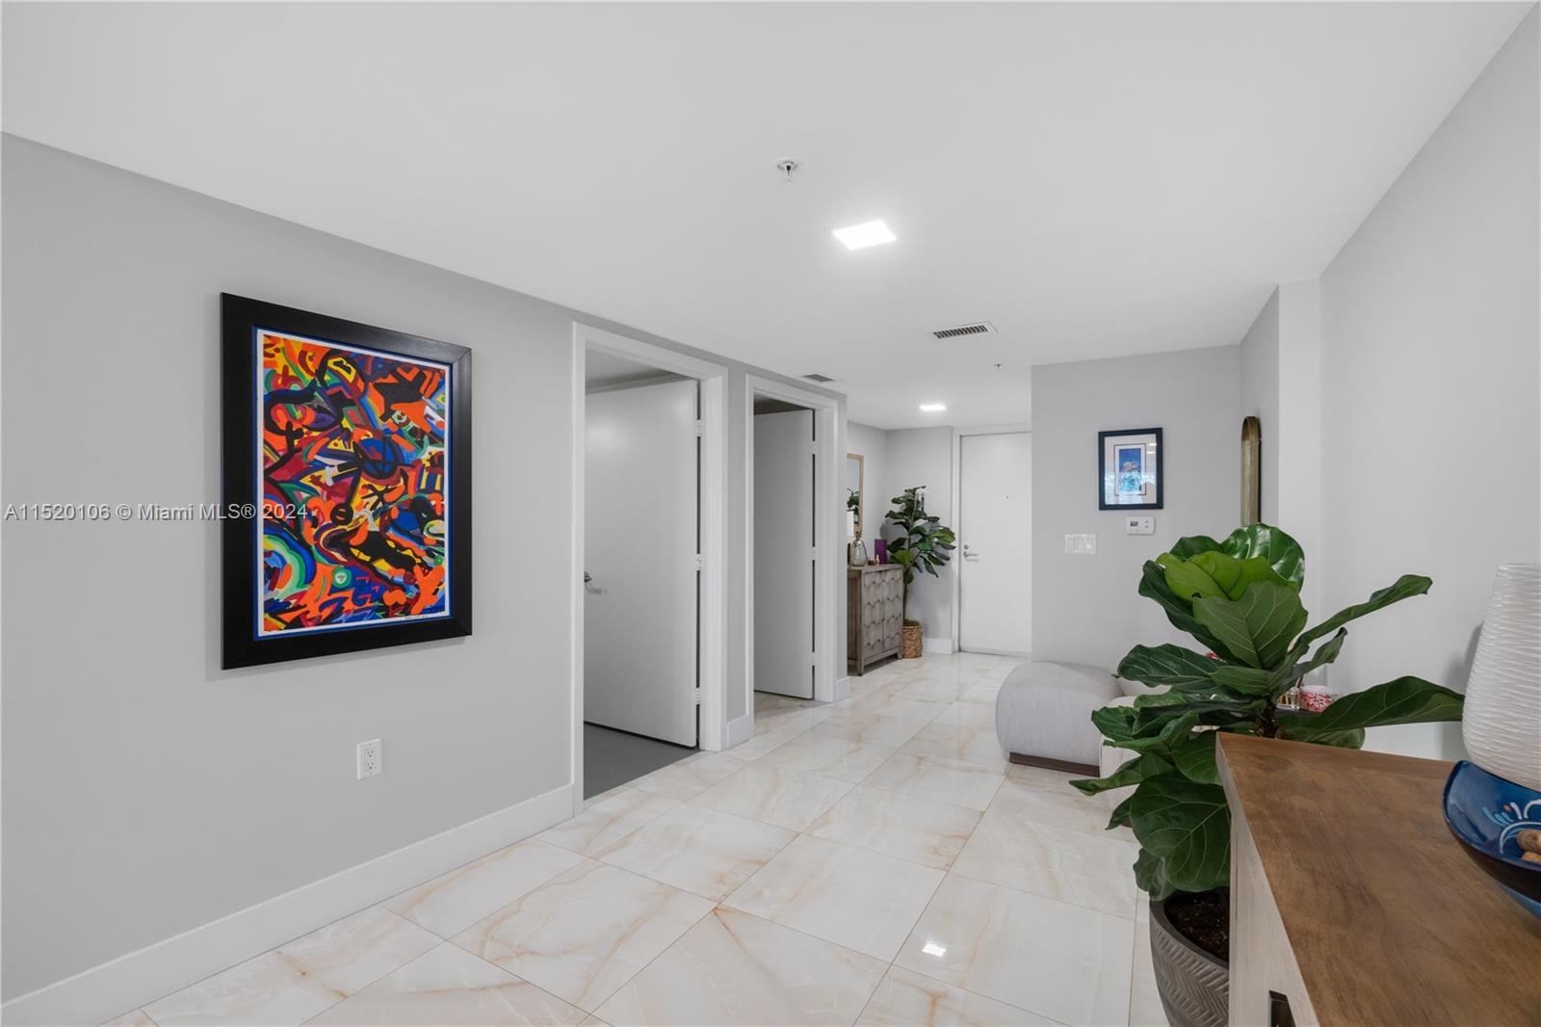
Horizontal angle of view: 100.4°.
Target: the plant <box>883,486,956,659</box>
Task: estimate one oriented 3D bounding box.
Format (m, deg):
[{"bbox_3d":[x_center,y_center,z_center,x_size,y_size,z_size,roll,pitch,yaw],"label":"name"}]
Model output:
[{"bbox_3d":[1.381,0.539,5.960,0.620,1.592,0.570,0,0,29],"label":"plant"}]

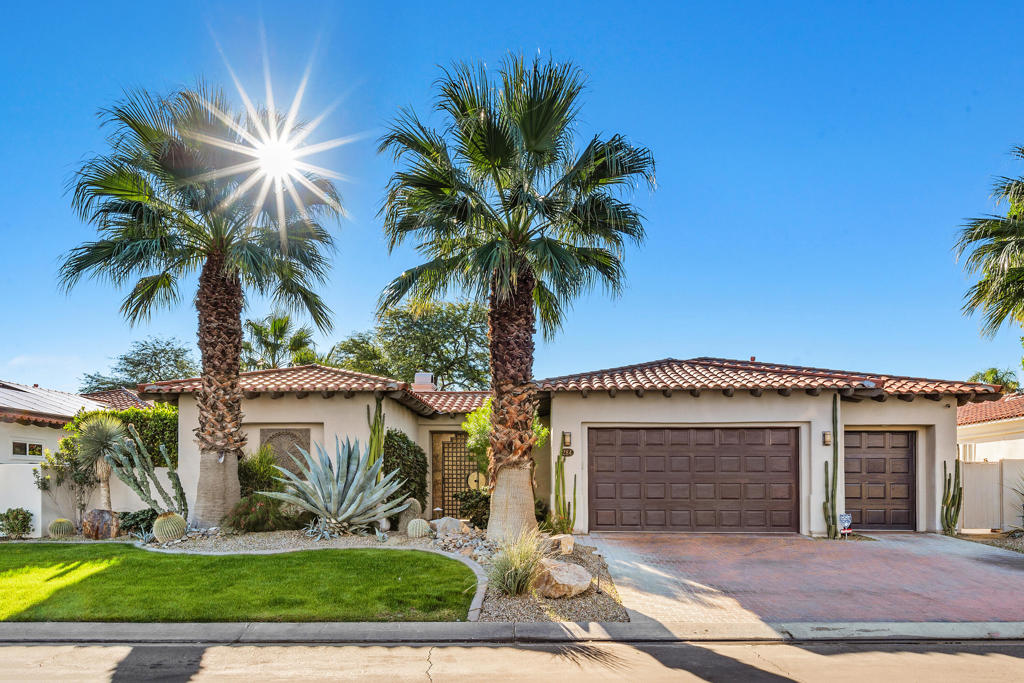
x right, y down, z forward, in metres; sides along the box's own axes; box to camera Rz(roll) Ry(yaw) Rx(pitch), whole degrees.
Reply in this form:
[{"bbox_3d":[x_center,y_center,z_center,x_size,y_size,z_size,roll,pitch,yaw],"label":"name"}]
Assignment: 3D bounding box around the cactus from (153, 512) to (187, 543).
[{"bbox_3d":[-6.386,3.468,12.200,0.621,0.559,0.620,0,-4,0],"label":"cactus"}]

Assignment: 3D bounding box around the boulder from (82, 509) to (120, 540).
[{"bbox_3d":[-8.156,3.636,13.000,0.740,0.636,0.550,0,-4,0],"label":"boulder"}]

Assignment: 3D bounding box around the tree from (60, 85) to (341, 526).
[{"bbox_3d":[-6.094,-0.704,12.800,5.368,8.647,5.000,0,-4,0],"label":"tree"}]

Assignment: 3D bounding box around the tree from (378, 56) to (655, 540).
[{"bbox_3d":[0.083,-0.779,12.000,4.961,8.895,4.700,0,-4,0],"label":"tree"}]

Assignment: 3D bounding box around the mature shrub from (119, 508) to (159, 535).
[{"bbox_3d":[-7.572,3.679,13.300,0.837,0.569,0.700,0,-4,0],"label":"mature shrub"}]

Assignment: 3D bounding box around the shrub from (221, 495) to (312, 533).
[{"bbox_3d":[-4.728,3.322,12.600,1.661,0.751,1.200,0,-4,0],"label":"shrub"}]

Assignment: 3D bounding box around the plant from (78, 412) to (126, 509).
[{"bbox_3d":[-8.532,2.723,13.600,1.018,2.494,1.000,0,-4,0],"label":"plant"}]

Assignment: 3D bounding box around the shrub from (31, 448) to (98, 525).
[{"bbox_3d":[-9.291,3.055,13.600,1.324,1.663,1.000,0,-4,0],"label":"shrub"}]

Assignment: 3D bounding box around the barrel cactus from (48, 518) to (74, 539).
[{"bbox_3d":[-9.088,3.773,13.200,0.514,0.403,0.500,0,-4,0],"label":"barrel cactus"}]

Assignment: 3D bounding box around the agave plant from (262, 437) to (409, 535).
[{"bbox_3d":[-3.345,2.729,12.400,2.712,1.857,2.500,0,-4,0],"label":"agave plant"}]

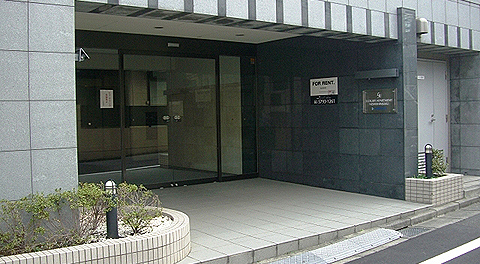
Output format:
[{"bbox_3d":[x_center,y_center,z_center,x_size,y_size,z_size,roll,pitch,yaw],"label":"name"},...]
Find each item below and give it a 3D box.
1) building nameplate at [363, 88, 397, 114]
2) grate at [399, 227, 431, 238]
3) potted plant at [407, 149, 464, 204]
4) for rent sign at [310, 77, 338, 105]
[{"bbox_3d":[2.059,-0.440,7.737,0.035,0.355,0.630,-3,3,-35],"label":"building nameplate"},{"bbox_3d":[1.970,1.168,6.088,0.440,0.030,0.270,-3,3,-39],"label":"grate"},{"bbox_3d":[2.731,0.625,7.405,0.850,0.700,0.510,-3,3,-39],"label":"potted plant"},{"bbox_3d":[1.399,-0.668,8.683,0.030,0.445,0.640,-3,3,-35],"label":"for rent sign"}]

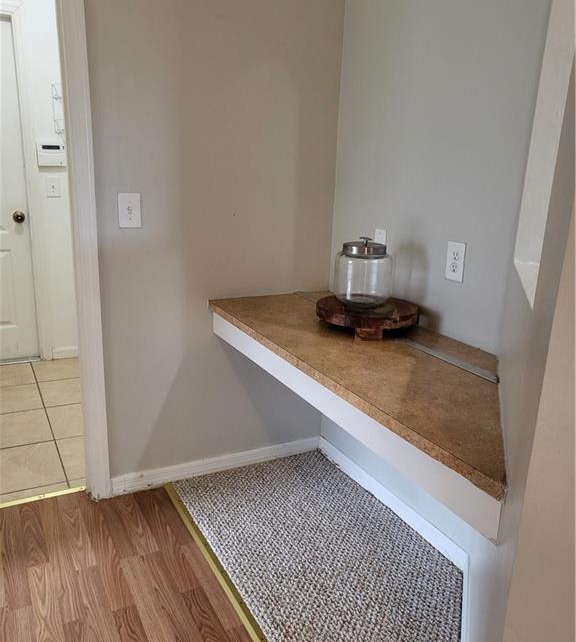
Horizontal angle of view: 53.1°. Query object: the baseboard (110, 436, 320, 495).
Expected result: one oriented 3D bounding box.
[{"bbox_3d":[-0.268,0.606,2.473,0.956,0.070,0.014,-6,17,-26],"label":"baseboard"}]

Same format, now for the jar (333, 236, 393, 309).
[{"bbox_3d":[0.261,-0.169,1.958,0.197,0.228,0.197,2,15,-1],"label":"jar"}]

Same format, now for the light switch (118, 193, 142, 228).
[{"bbox_3d":[-0.555,-0.387,2.031,0.075,0.120,0.010,-6,17,-26],"label":"light switch"}]

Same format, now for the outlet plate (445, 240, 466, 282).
[{"bbox_3d":[0.525,-0.186,1.819,0.010,0.120,0.075,-6,18,-28],"label":"outlet plate"}]

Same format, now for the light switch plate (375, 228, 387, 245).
[{"bbox_3d":[0.340,-0.279,2.151,0.010,0.116,0.068,-6,18,-28],"label":"light switch plate"}]

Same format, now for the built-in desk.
[{"bbox_3d":[0.279,0.137,1.775,0.547,0.117,1.467,-6,18,-28],"label":"built-in desk"}]

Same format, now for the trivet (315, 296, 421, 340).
[{"bbox_3d":[0.267,-0.018,1.978,0.340,0.073,0.340,2,15,-1],"label":"trivet"}]

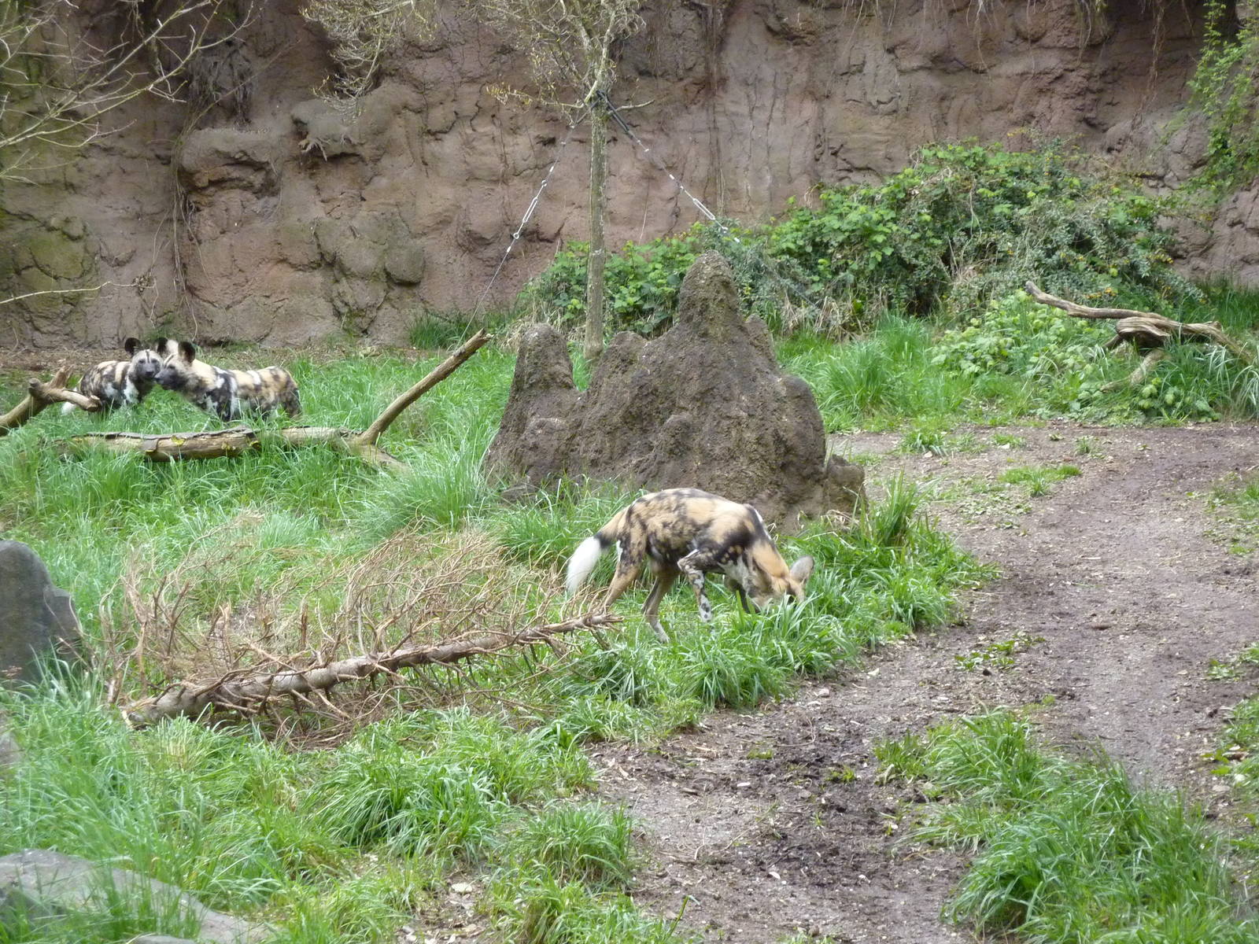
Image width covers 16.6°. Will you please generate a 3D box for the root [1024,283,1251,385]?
[{"bbox_3d":[3.559,-0.951,30.200,1.500,0.640,0.750,0,7,0],"label":"root"}]

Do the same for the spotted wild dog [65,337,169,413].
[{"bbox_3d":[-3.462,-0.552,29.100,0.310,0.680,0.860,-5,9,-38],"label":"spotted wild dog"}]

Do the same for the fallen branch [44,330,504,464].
[{"bbox_3d":[-2.220,-0.460,26.800,2.700,0.800,0.550,0,7,0],"label":"fallen branch"}]

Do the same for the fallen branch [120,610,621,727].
[{"bbox_3d":[-1.127,0.866,18.900,2.320,0.330,0.350,-4,8,-29],"label":"fallen branch"}]

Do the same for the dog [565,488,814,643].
[{"bbox_3d":[0.279,0.438,20.300,1.150,0.690,0.330,0,7,3],"label":"dog"}]

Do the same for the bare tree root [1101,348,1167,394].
[{"bbox_3d":[3.494,-0.699,30.000,0.420,0.280,0.280,0,7,0],"label":"bare tree root"}]

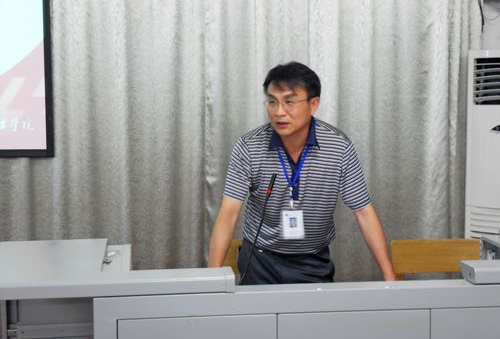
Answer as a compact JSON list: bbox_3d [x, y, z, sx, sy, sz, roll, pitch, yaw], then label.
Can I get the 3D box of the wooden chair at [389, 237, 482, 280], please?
[{"bbox_3d":[0.790,0.722,3.852,0.410,0.820,0.460,0,5,-4],"label":"wooden chair"}]

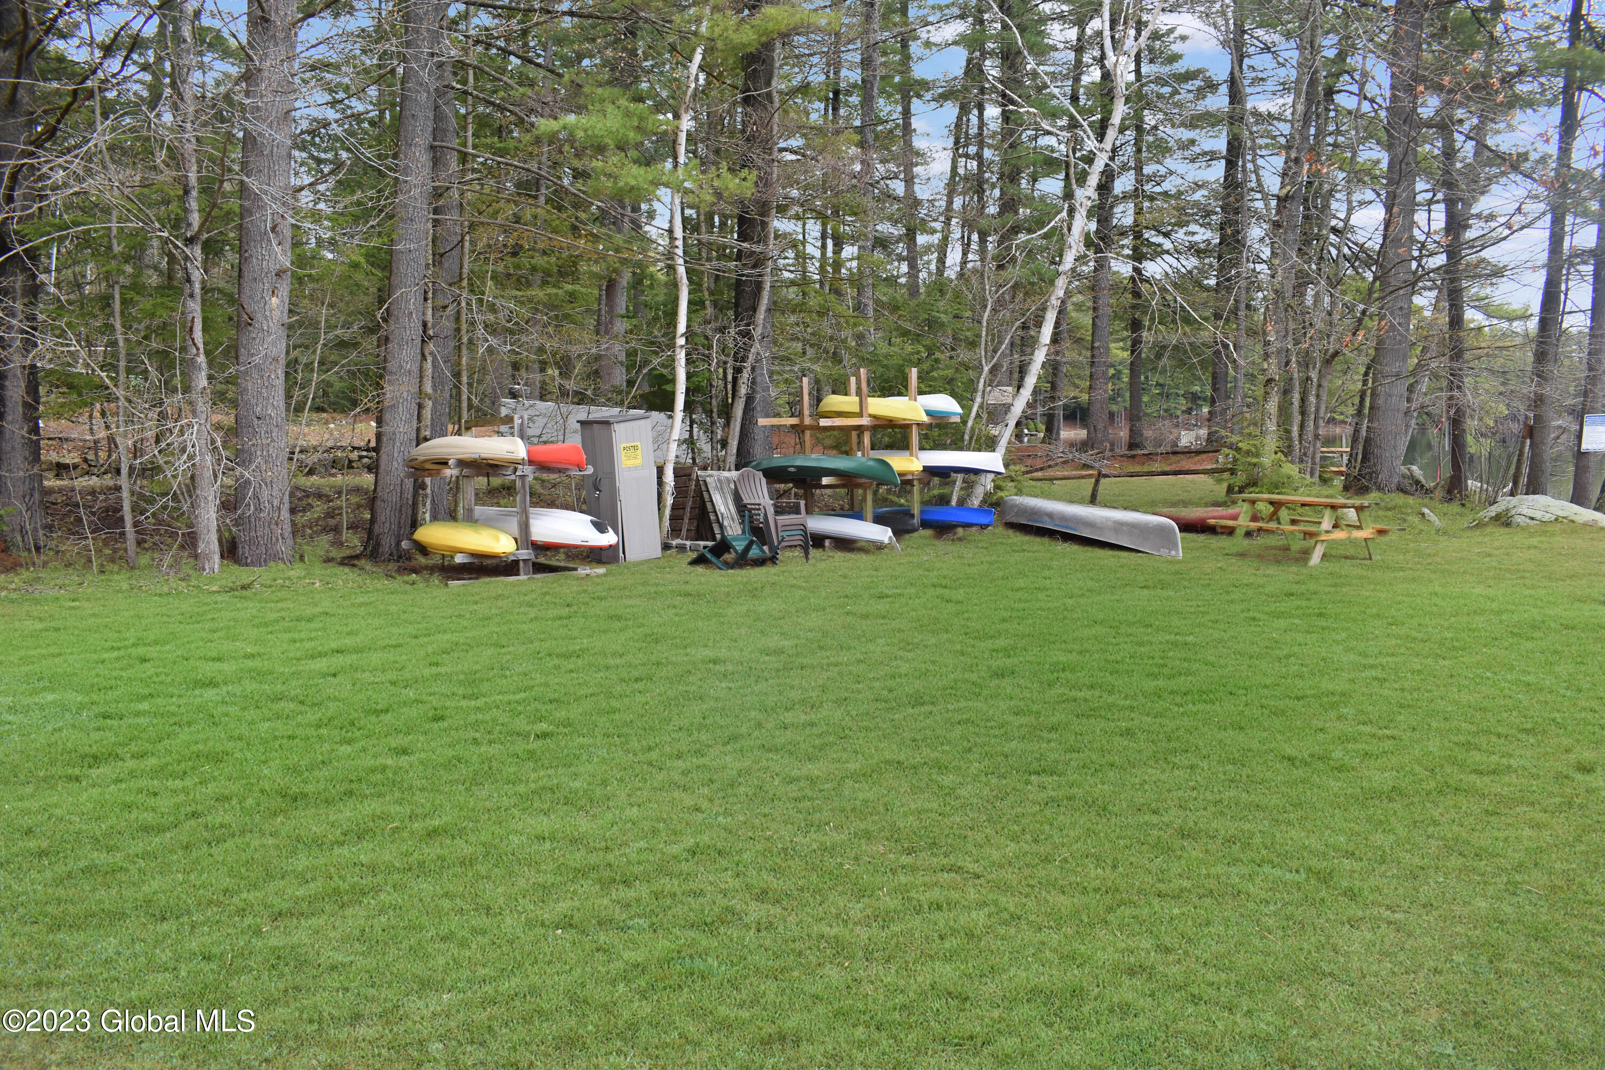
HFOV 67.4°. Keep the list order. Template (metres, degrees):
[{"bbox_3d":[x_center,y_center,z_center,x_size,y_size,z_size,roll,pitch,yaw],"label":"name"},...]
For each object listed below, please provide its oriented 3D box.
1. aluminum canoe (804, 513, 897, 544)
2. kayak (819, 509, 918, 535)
[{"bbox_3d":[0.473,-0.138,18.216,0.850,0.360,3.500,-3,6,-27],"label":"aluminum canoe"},{"bbox_3d":[0.997,-0.252,19.083,0.700,0.360,3.000,-3,6,-27],"label":"kayak"}]

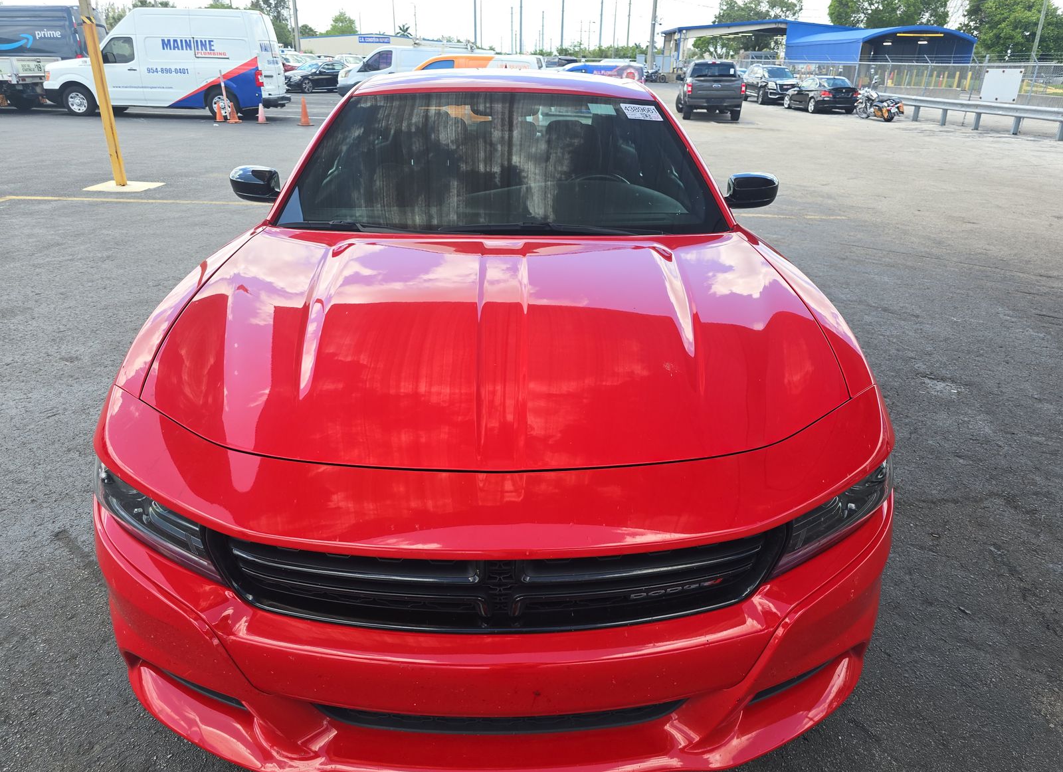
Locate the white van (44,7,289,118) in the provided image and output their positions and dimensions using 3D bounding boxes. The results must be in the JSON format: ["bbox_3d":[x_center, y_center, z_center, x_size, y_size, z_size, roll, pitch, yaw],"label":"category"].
[{"bbox_3d":[-9.920,-8.730,19.200,6.100,2.660,2.050,0,24,-2],"label":"white van"}]

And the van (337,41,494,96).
[{"bbox_3d":[-4.360,-11.730,26.600,5.900,2.280,2.080,-1,24,-5],"label":"van"}]

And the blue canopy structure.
[{"bbox_3d":[24.373,-31.162,65.796,21.000,5.400,21.000,0,24,-4],"label":"blue canopy structure"}]

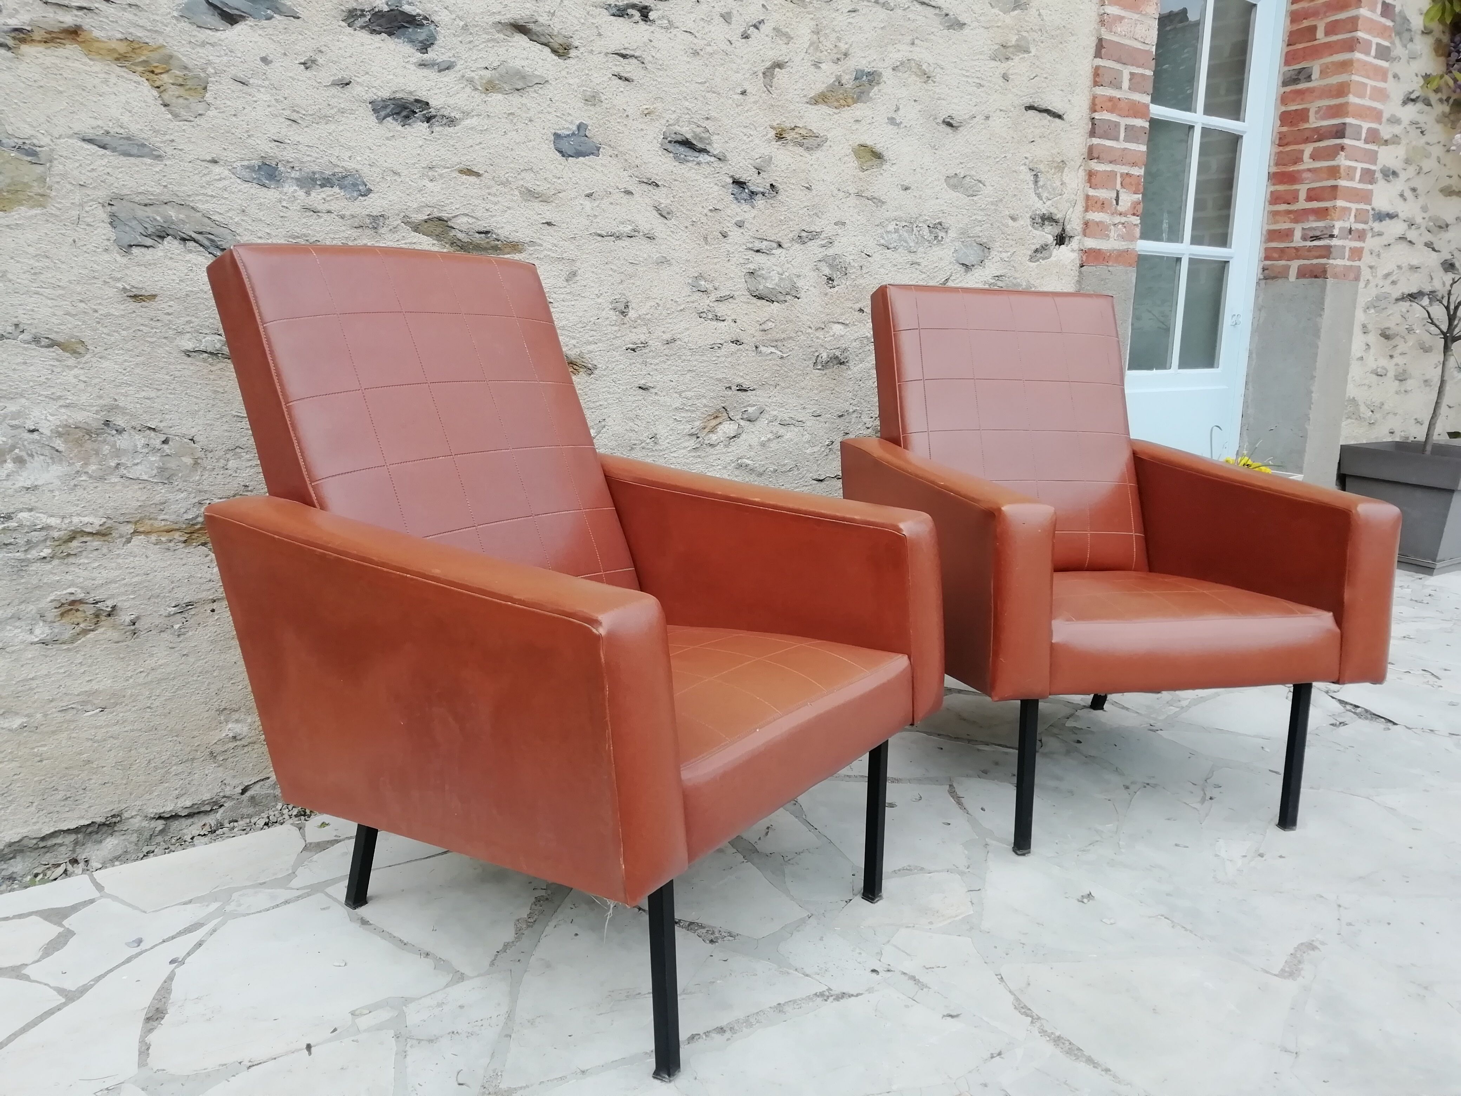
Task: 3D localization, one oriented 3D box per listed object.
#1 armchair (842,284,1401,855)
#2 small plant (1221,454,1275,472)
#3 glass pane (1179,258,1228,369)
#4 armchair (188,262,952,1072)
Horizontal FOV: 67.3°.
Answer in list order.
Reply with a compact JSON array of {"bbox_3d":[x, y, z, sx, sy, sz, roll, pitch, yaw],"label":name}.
[{"bbox_3d":[0.619,-0.032,1.994,0.690,0.865,0.790,-2,12,-14],"label":"armchair"},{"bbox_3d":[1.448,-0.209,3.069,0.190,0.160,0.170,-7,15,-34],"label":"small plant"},{"bbox_3d":[1.478,-0.729,3.424,0.220,0.335,0.020,-7,15,-34],"label":"glass pane"},{"bbox_3d":[-0.210,0.058,1.473,0.790,0.865,0.690,10,15,34],"label":"armchair"}]

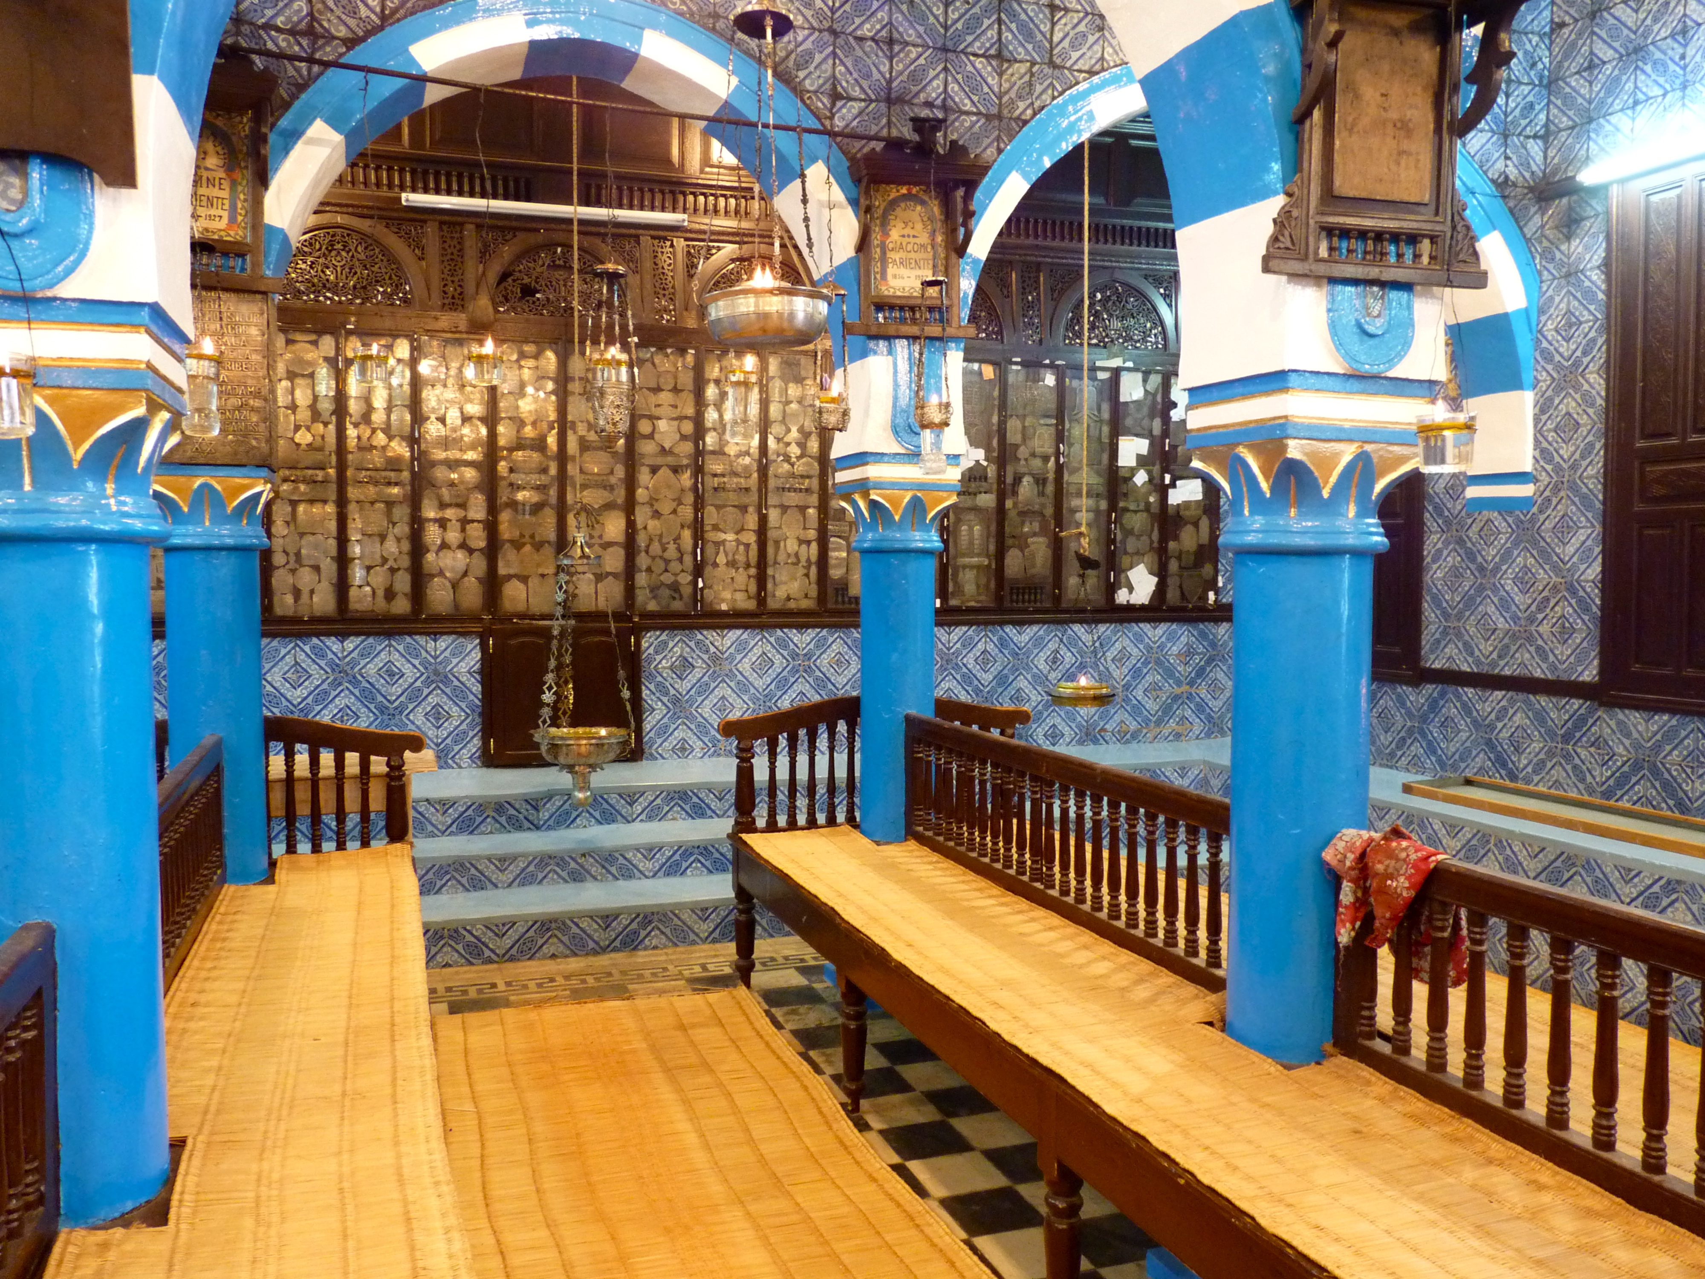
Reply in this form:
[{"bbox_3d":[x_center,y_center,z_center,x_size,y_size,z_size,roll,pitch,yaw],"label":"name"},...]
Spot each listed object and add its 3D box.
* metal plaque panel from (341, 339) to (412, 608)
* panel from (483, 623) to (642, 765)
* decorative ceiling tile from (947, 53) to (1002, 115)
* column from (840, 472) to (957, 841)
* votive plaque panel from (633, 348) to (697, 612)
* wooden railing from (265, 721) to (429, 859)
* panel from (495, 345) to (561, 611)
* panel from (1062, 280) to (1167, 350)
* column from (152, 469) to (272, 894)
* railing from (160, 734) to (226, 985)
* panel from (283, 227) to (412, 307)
[{"bbox_3d":[-2.073,-0.714,5.810,0.295,1.223,0.050,-1,3,-19],"label":"metal plaque panel"},{"bbox_3d":[-1.325,0.249,6.101,0.731,0.653,0.050,-1,3,-19],"label":"panel"},{"bbox_3d":[0.408,-1.899,4.562,0.204,0.189,0.020,-1,3,-19],"label":"decorative ceiling tile"},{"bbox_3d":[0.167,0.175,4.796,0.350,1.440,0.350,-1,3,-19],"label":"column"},{"bbox_3d":[-0.880,-0.741,6.229,0.301,1.225,0.050,-1,3,-19],"label":"votive plaque panel"},{"bbox_3d":[-1.724,0.481,4.410,0.605,0.470,0.070,-1,3,-19],"label":"wooden railing"},{"bbox_3d":[-1.473,-0.722,6.021,0.287,1.232,0.050,-1,3,-19],"label":"panel"},{"bbox_3d":[1.356,-1.683,6.920,0.621,0.369,0.050,-1,3,-19],"label":"panel"},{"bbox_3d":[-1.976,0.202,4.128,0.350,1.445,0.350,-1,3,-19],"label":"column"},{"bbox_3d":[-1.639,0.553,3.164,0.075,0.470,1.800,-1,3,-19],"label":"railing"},{"bbox_3d":[-2.198,-1.598,5.722,0.585,0.339,0.050,-1,3,-19],"label":"panel"}]

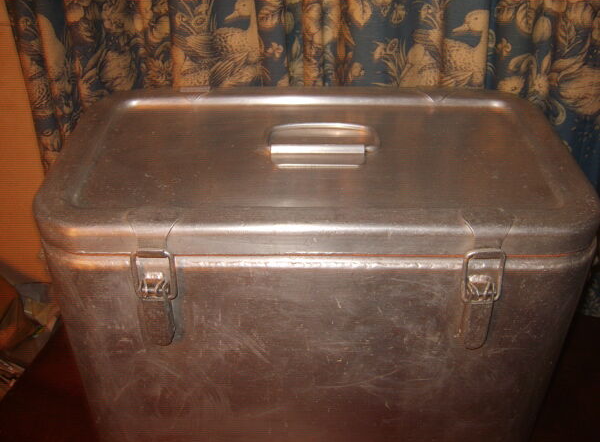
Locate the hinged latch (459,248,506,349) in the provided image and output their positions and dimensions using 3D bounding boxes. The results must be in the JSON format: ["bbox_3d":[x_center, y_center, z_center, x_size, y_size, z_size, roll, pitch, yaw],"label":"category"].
[{"bbox_3d":[0.175,0.081,0.607,0.042,0.120,0.023,0,35,0],"label":"hinged latch"}]

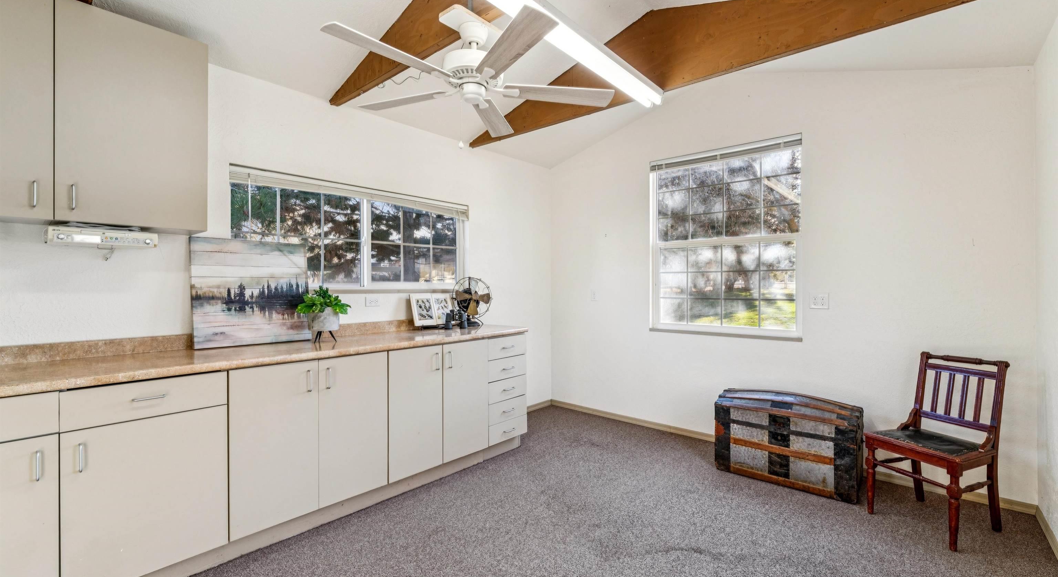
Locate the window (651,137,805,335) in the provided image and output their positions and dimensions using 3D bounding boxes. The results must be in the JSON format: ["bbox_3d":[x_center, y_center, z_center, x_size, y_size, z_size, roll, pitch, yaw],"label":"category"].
[{"bbox_3d":[1.527,-0.378,3.533,1.157,1.454,0.101,0,0,41],"label":"window"}]

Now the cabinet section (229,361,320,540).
[{"bbox_3d":[-1.410,0.747,2.288,0.570,0.762,0.391,0,0,42],"label":"cabinet section"}]

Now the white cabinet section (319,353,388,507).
[{"bbox_3d":[-1.149,0.745,2.580,0.570,0.762,0.387,0,0,42],"label":"white cabinet section"}]

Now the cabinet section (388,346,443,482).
[{"bbox_3d":[-0.890,0.744,2.870,0.570,0.762,0.384,0,0,42],"label":"cabinet section"}]

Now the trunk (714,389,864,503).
[{"bbox_3d":[1.691,0.955,2.897,0.782,0.534,0.418,0,0,41],"label":"trunk"}]

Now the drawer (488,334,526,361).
[{"bbox_3d":[-0.310,0.430,3.366,0.423,0.155,0.399,0,0,41],"label":"drawer"}]

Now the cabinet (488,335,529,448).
[{"bbox_3d":[-0.389,0.789,3.439,0.640,0.879,0.400,0,0,41],"label":"cabinet"}]

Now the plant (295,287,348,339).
[{"bbox_3d":[-1.196,0.149,2.561,0.262,0.323,0.292,0,0,41],"label":"plant"}]

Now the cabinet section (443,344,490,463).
[{"bbox_3d":[-0.627,0.742,3.164,0.570,0.762,0.398,0,0,42],"label":"cabinet section"}]

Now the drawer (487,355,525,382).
[{"bbox_3d":[-0.309,0.585,3.366,0.423,0.152,0.399,0,0,41],"label":"drawer"}]

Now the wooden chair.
[{"bbox_3d":[2.126,0.793,2.290,0.479,0.857,0.413,0,0,-20],"label":"wooden chair"}]

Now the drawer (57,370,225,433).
[{"bbox_3d":[-1.630,0.434,1.865,0.423,0.143,0.500,0,0,41],"label":"drawer"}]

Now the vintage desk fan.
[{"bbox_3d":[-0.471,0.108,3.589,0.312,0.403,0.252,0,0,-33],"label":"vintage desk fan"}]

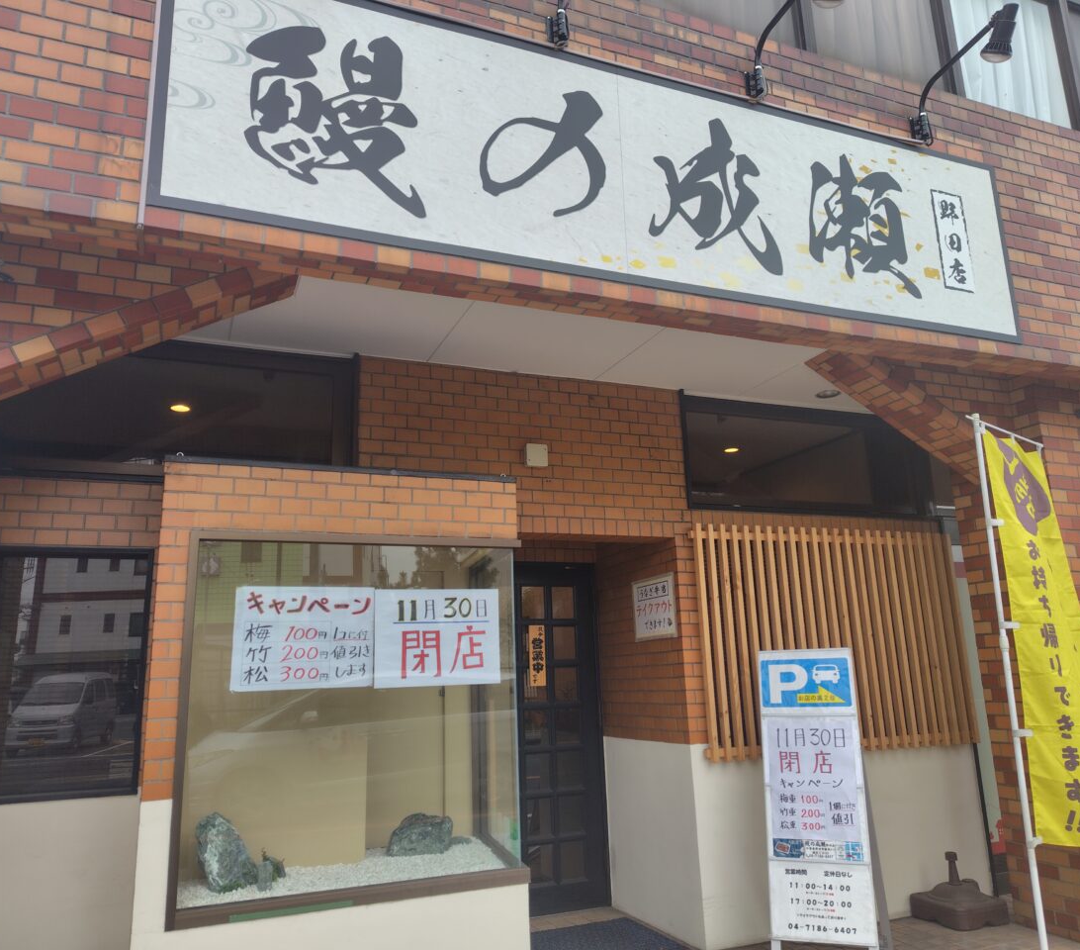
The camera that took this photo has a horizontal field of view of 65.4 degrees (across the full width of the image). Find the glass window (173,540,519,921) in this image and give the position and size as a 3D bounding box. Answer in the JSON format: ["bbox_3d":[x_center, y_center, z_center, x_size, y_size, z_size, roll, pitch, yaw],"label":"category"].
[{"bbox_3d":[-0.709,0.938,3.342,1.308,1.373,0.090,3,-14,-21],"label":"glass window"}]

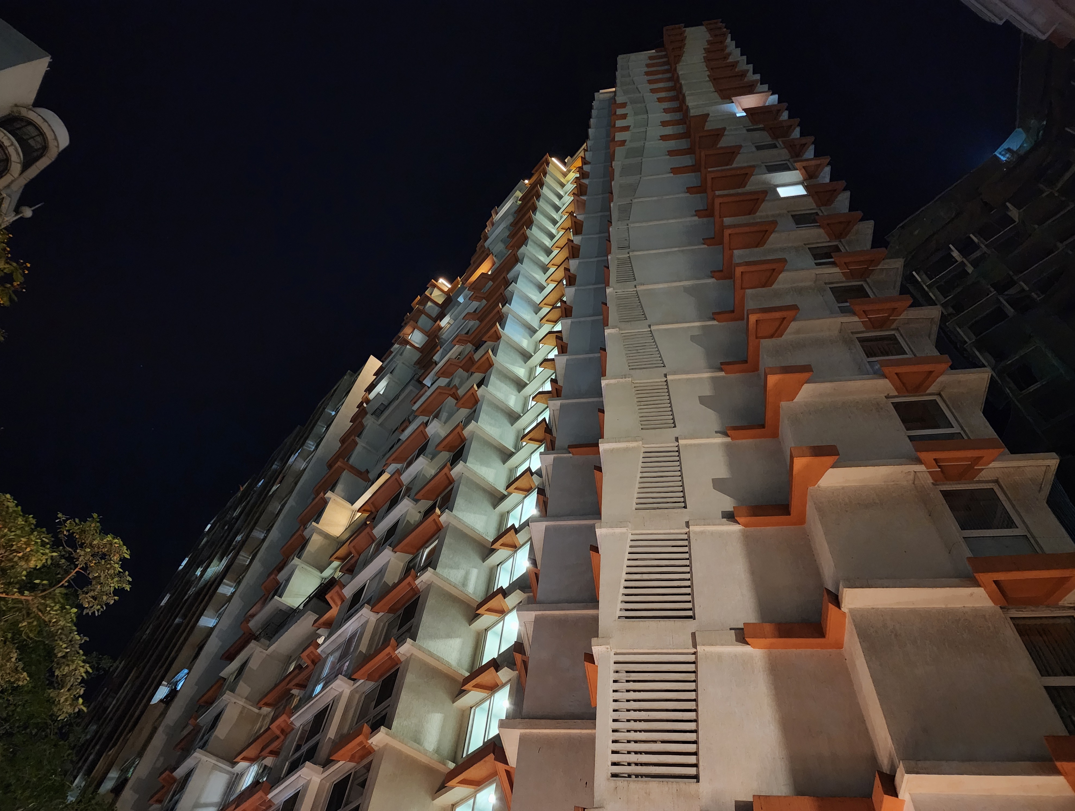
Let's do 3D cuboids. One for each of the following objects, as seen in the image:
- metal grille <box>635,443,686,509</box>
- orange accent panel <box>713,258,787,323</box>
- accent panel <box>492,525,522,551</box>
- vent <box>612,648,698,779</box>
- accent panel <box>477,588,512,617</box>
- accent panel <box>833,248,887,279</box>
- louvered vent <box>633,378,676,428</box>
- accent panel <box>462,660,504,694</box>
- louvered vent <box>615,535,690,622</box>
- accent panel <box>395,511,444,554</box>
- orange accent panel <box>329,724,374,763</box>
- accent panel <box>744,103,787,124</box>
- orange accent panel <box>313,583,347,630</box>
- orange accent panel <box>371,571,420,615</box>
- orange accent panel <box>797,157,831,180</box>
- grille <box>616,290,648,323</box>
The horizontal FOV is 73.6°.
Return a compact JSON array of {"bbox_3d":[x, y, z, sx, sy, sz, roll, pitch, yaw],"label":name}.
[{"bbox_3d":[2.855,1.700,16.917,1.140,2.290,0.110,-3,-56,9],"label":"metal grille"},{"bbox_3d":[6.446,-3.480,21.862,2.120,0.310,1.830,-3,-56,9],"label":"orange accent panel"},{"bbox_3d":[-1.081,5.416,28.887,0.730,0.370,1.500,37,-59,-18],"label":"accent panel"},{"bbox_3d":[1.981,5.098,11.913,1.518,2.322,0.150,-3,-56,9],"label":"vent"},{"bbox_3d":[-1.393,6.961,25.068,0.753,0.300,1.437,37,-59,-17],"label":"accent panel"},{"bbox_3d":[9.385,-4.107,21.054,1.440,0.310,0.760,-3,-56,9],"label":"accent panel"},{"bbox_3d":[3.122,-0.030,19.367,1.100,2.330,0.120,-3,-56,9],"label":"louvered vent"},{"bbox_3d":[-1.695,9.207,24.158,0.775,0.350,1.738,37,-59,-18],"label":"accent panel"},{"bbox_3d":[2.370,3.435,14.545,1.450,2.260,0.120,-3,-56,9],"label":"louvered vent"},{"bbox_3d":[-4.655,5.205,29.070,0.687,0.330,2.886,37,-59,-18],"label":"accent panel"},{"bbox_3d":[-5.532,10.519,22.118,0.730,0.340,1.940,36,-59,-18],"label":"orange accent panel"},{"bbox_3d":[11.355,-14.421,35.711,2.030,0.330,0.710,-3,-56,9],"label":"accent panel"},{"bbox_3d":[-9.303,9.199,32.699,1.360,0.330,3.390,36,-59,-18],"label":"orange accent panel"},{"bbox_3d":[-5.170,7.167,27.014,0.670,0.330,2.750,37,-59,-18],"label":"orange accent panel"},{"bbox_3d":[10.796,-9.293,28.292,1.290,0.310,0.740,-3,-56,9],"label":"orange accent panel"},{"bbox_3d":[3.146,-3.333,24.221,1.032,2.310,0.120,-3,-56,9],"label":"grille"}]

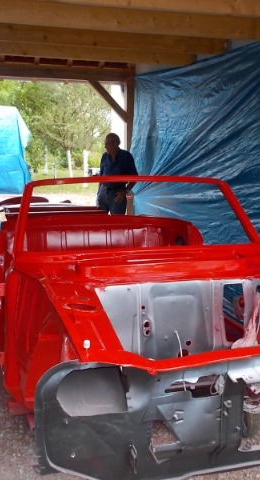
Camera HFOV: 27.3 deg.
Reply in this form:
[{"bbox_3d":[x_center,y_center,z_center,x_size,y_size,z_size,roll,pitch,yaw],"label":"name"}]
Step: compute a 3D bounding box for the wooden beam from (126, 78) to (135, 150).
[{"bbox_3d":[0.006,-1.229,8.700,0.125,2.660,0.125,-3,10,-18],"label":"wooden beam"}]

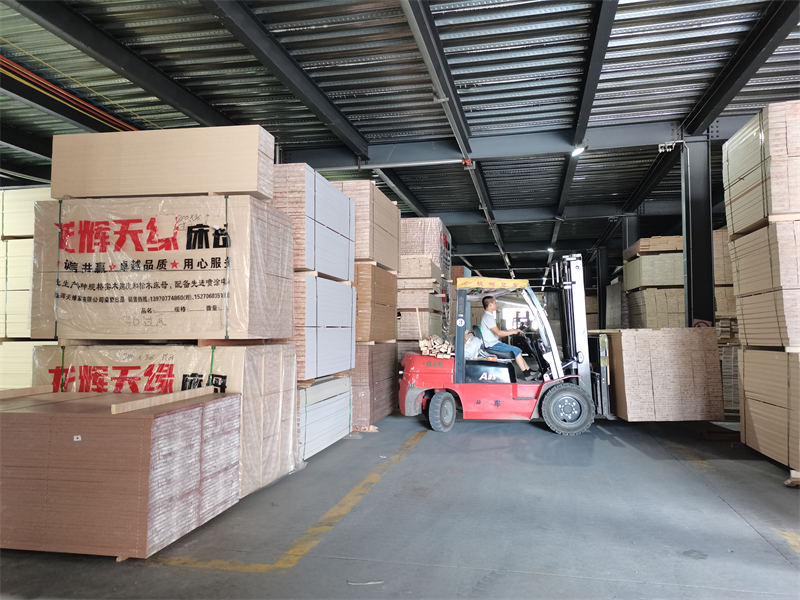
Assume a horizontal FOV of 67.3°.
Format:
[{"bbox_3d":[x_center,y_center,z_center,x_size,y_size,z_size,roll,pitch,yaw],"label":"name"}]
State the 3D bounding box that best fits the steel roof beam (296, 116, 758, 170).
[{"bbox_3d":[1.680,-2.628,10.328,7.850,0.400,0.200,-1,-3,12],"label":"steel roof beam"}]

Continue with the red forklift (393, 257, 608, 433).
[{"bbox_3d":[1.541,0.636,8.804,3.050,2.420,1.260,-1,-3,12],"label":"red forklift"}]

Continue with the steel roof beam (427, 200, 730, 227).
[{"bbox_3d":[4.438,-2.336,16.187,8.200,0.400,0.200,-1,-3,12],"label":"steel roof beam"}]

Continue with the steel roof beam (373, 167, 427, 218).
[{"bbox_3d":[0.171,-2.486,13.898,0.160,0.300,5.900,-1,-3,12],"label":"steel roof beam"}]

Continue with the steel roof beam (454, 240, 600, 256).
[{"bbox_3d":[4.263,-1.986,22.555,6.100,0.400,0.200,-1,-3,12],"label":"steel roof beam"}]

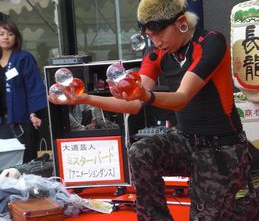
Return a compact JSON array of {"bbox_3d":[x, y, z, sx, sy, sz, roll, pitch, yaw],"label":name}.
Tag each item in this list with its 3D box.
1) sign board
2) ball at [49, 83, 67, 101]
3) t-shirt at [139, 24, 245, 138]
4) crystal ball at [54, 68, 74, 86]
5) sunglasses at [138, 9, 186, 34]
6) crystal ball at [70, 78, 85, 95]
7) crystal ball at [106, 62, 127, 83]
[{"bbox_3d":[-0.218,0.287,4.223,0.370,0.264,0.015,-3,7,8],"label":"sign board"},{"bbox_3d":[-0.300,-0.078,3.150,0.076,0.076,0.076,-4,7,0],"label":"ball"},{"bbox_3d":[0.261,-0.117,3.120,0.420,0.460,0.280,3,24,46],"label":"t-shirt"},{"bbox_3d":[-0.272,-0.138,3.120,0.076,0.076,0.076,-4,7,0],"label":"crystal ball"},{"bbox_3d":[0.124,-0.347,2.980,0.135,0.055,0.150,-38,25,-30],"label":"sunglasses"},{"bbox_3d":[-0.226,-0.099,3.150,0.076,0.076,0.076,-4,7,0],"label":"crystal ball"},{"bbox_3d":[-0.049,-0.146,2.870,0.076,0.076,0.076,-4,7,0],"label":"crystal ball"}]

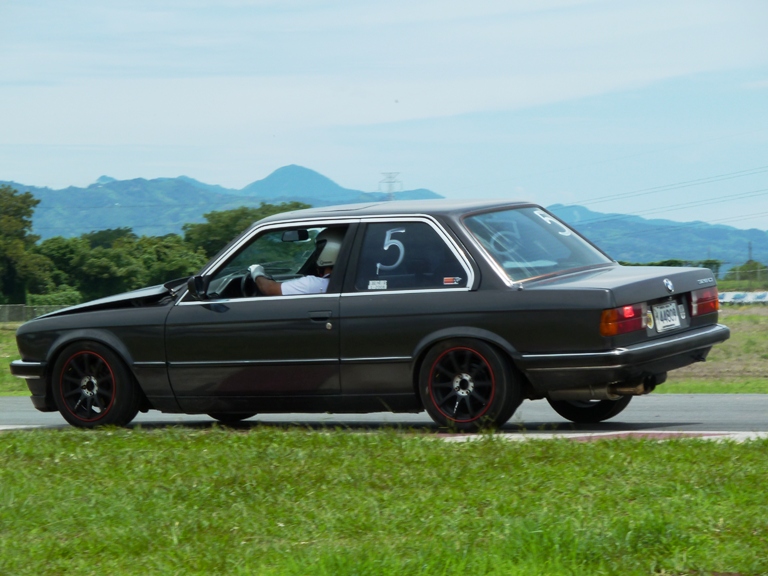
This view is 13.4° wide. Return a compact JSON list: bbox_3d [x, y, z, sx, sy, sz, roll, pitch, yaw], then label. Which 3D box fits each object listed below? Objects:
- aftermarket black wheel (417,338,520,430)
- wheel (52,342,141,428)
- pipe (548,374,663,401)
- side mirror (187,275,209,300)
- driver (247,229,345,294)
[{"bbox_3d":[0.483,0.538,18.250,0.575,0.575,0.205,-1,0,31],"label":"aftermarket black wheel"},{"bbox_3d":[-1.719,0.588,19.560,0.575,0.575,0.205,-1,0,31],"label":"wheel"},{"bbox_3d":[1.219,0.555,18.180,0.670,0.150,0.160,-1,0,31],"label":"pipe"},{"bbox_3d":[-1.088,0.000,19.020,0.090,0.135,0.170,-1,0,31],"label":"side mirror"},{"bbox_3d":[-0.607,0.120,19.290,1.100,0.950,0.530,-1,0,31],"label":"driver"}]

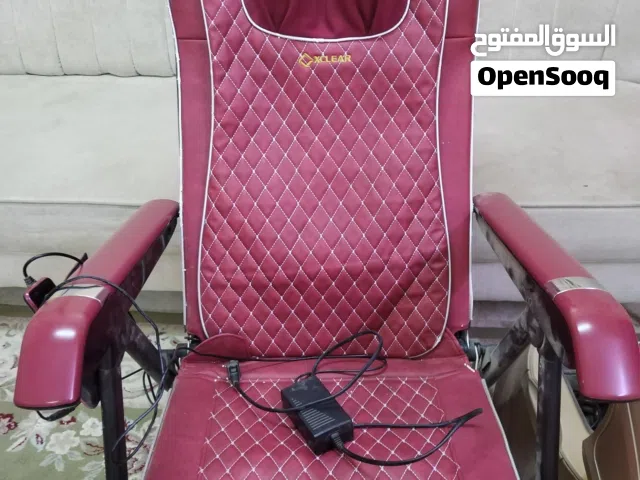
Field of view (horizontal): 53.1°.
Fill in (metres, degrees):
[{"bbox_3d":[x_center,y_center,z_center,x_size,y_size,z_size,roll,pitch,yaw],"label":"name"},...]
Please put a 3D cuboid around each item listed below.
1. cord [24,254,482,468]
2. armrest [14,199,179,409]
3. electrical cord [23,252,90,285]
[{"bbox_3d":[-0.046,0.139,0.909,0.585,0.325,0.280,0,27,0],"label":"cord"},{"bbox_3d":[-0.274,0.055,0.887,0.072,0.094,0.515,0,18,0],"label":"armrest"},{"bbox_3d":[-0.323,0.036,0.782,0.060,0.043,0.075,0,27,0],"label":"electrical cord"}]

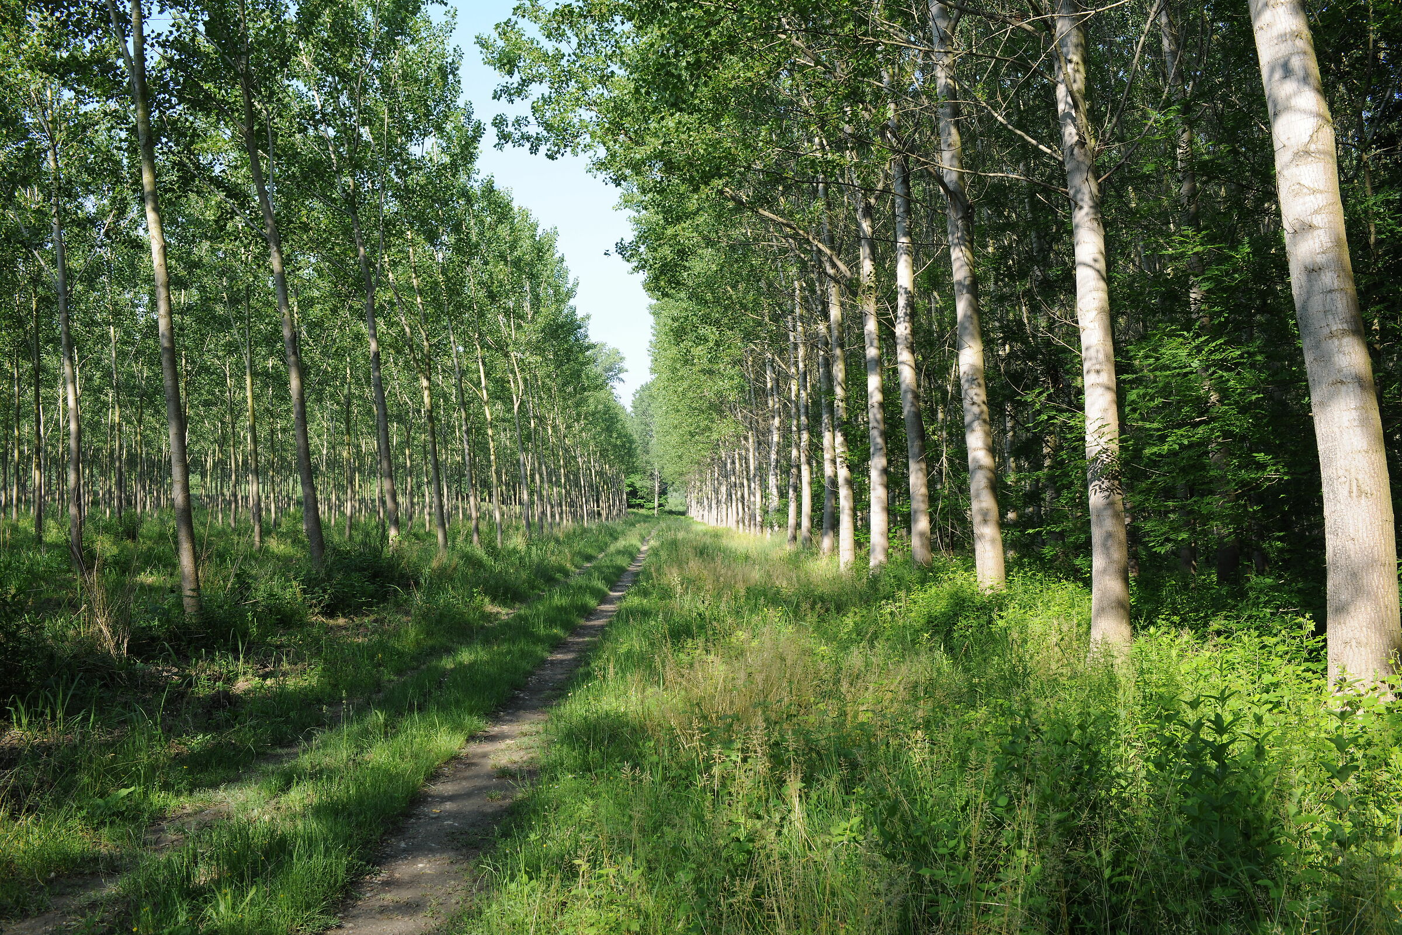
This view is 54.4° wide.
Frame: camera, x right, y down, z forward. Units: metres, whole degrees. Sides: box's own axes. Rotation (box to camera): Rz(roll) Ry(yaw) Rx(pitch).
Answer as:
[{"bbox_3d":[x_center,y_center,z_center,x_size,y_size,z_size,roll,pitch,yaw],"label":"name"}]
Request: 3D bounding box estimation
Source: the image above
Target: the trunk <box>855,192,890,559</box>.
[{"bbox_3d":[3.649,-1.836,29.015,0.460,8.280,0.420,-2,-2,0],"label":"trunk"}]

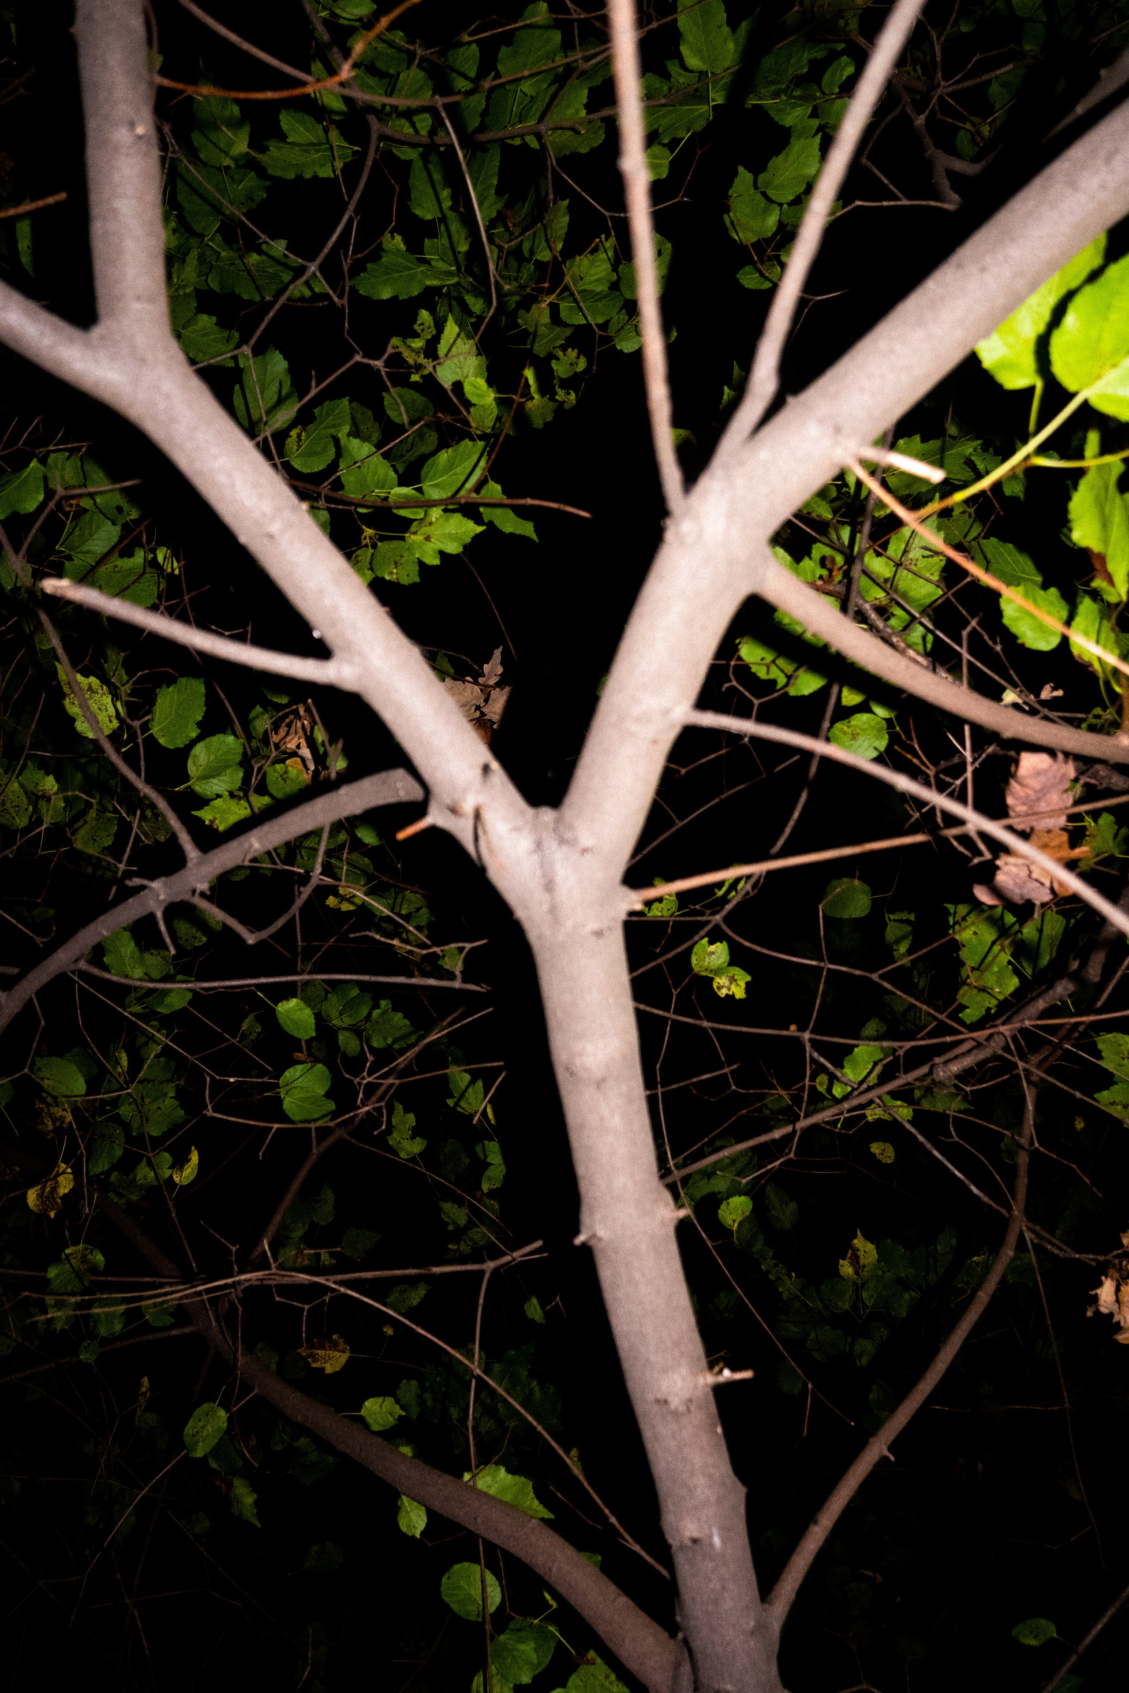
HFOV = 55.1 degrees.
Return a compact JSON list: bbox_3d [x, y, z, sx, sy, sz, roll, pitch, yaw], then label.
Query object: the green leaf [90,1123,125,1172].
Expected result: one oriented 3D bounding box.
[{"bbox_3d":[-0.803,0.529,1.900,0.063,0.092,0.019,12,-30,-16],"label":"green leaf"}]

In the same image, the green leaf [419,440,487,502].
[{"bbox_3d":[-0.139,-0.469,1.350,0.103,0.069,0.020,-37,7,-2],"label":"green leaf"}]

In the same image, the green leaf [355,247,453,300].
[{"bbox_3d":[-0.192,-0.689,1.300,0.118,0.071,0.030,-3,-21,-1],"label":"green leaf"}]

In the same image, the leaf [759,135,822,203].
[{"bbox_3d":[0.313,-0.939,1.500,0.076,0.111,0.022,41,20,-3],"label":"leaf"}]

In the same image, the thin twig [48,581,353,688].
[{"bbox_3d":[-0.267,-0.160,0.800,0.227,0.026,0.022,14,-3,-10],"label":"thin twig"}]

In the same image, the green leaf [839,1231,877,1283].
[{"bbox_3d":[0.379,0.530,1.400,0.050,0.077,0.022,5,-21,2],"label":"green leaf"}]

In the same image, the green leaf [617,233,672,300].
[{"bbox_3d":[0.118,-0.858,1.600,0.079,0.102,0.023,24,14,-2],"label":"green leaf"}]

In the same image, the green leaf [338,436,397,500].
[{"bbox_3d":[-0.219,-0.421,1.200,0.062,0.081,0.022,-25,-13,-13],"label":"green leaf"}]

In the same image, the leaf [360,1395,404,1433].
[{"bbox_3d":[-0.270,0.838,1.600,0.067,0.017,0.057,0,53,-9],"label":"leaf"}]

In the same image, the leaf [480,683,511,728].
[{"bbox_3d":[-0.082,-0.169,1.300,0.038,0.056,0.025,10,-14,-10],"label":"leaf"}]

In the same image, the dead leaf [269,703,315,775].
[{"bbox_3d":[-0.302,-0.120,1.200,0.050,0.081,0.035,10,-11,2],"label":"dead leaf"}]

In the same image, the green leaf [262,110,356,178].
[{"bbox_3d":[-0.306,-0.844,1.300,0.113,0.087,0.030,5,-17,2],"label":"green leaf"}]

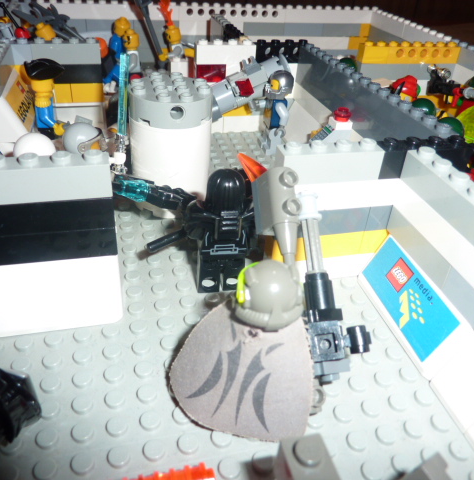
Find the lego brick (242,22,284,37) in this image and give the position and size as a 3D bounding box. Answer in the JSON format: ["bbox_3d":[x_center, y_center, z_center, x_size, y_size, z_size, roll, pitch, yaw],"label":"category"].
[{"bbox_3d":[0.020,-0.161,0.353,0.032,0.010,0.008,-5,35,-14],"label":"lego brick"}]

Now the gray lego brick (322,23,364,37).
[{"bbox_3d":[0.079,-0.162,0.354,0.032,0.010,0.008,-5,36,-14],"label":"gray lego brick"}]

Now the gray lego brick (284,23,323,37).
[{"bbox_3d":[0.051,-0.164,0.360,0.032,0.010,0.008,-5,35,-14],"label":"gray lego brick"}]

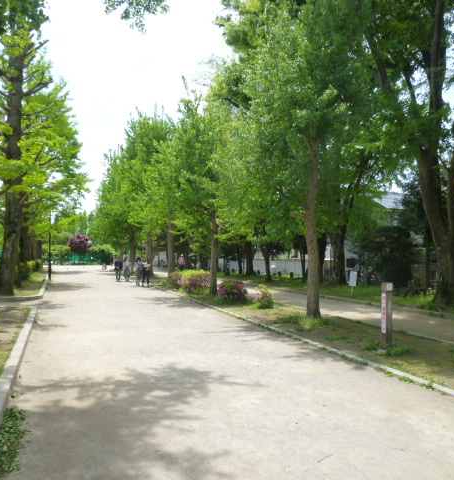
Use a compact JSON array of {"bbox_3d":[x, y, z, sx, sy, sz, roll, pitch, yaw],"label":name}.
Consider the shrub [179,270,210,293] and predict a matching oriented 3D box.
[{"bbox_3d":[-1.457,1.905,20.414,1.200,0.980,1.200,1,-2,-22],"label":"shrub"}]

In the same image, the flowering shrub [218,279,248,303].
[{"bbox_3d":[0.207,1.866,16.712,1.000,0.850,0.950,1,-2,-22],"label":"flowering shrub"}]

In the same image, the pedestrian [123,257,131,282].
[{"bbox_3d":[-6.426,1.903,28.623,0.500,1.610,0.350,0,-2,-14],"label":"pedestrian"}]

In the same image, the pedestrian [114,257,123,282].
[{"bbox_3d":[-6.986,1.892,28.723,0.550,1.650,0.360,0,-2,-14],"label":"pedestrian"}]

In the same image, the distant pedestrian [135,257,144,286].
[{"bbox_3d":[-4.930,1.804,25.023,0.500,1.610,0.360,1,-2,-18],"label":"distant pedestrian"}]

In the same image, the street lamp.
[{"bbox_3d":[-11.781,0.227,29.570,0.300,5.000,0.300,1,-2,-22],"label":"street lamp"}]

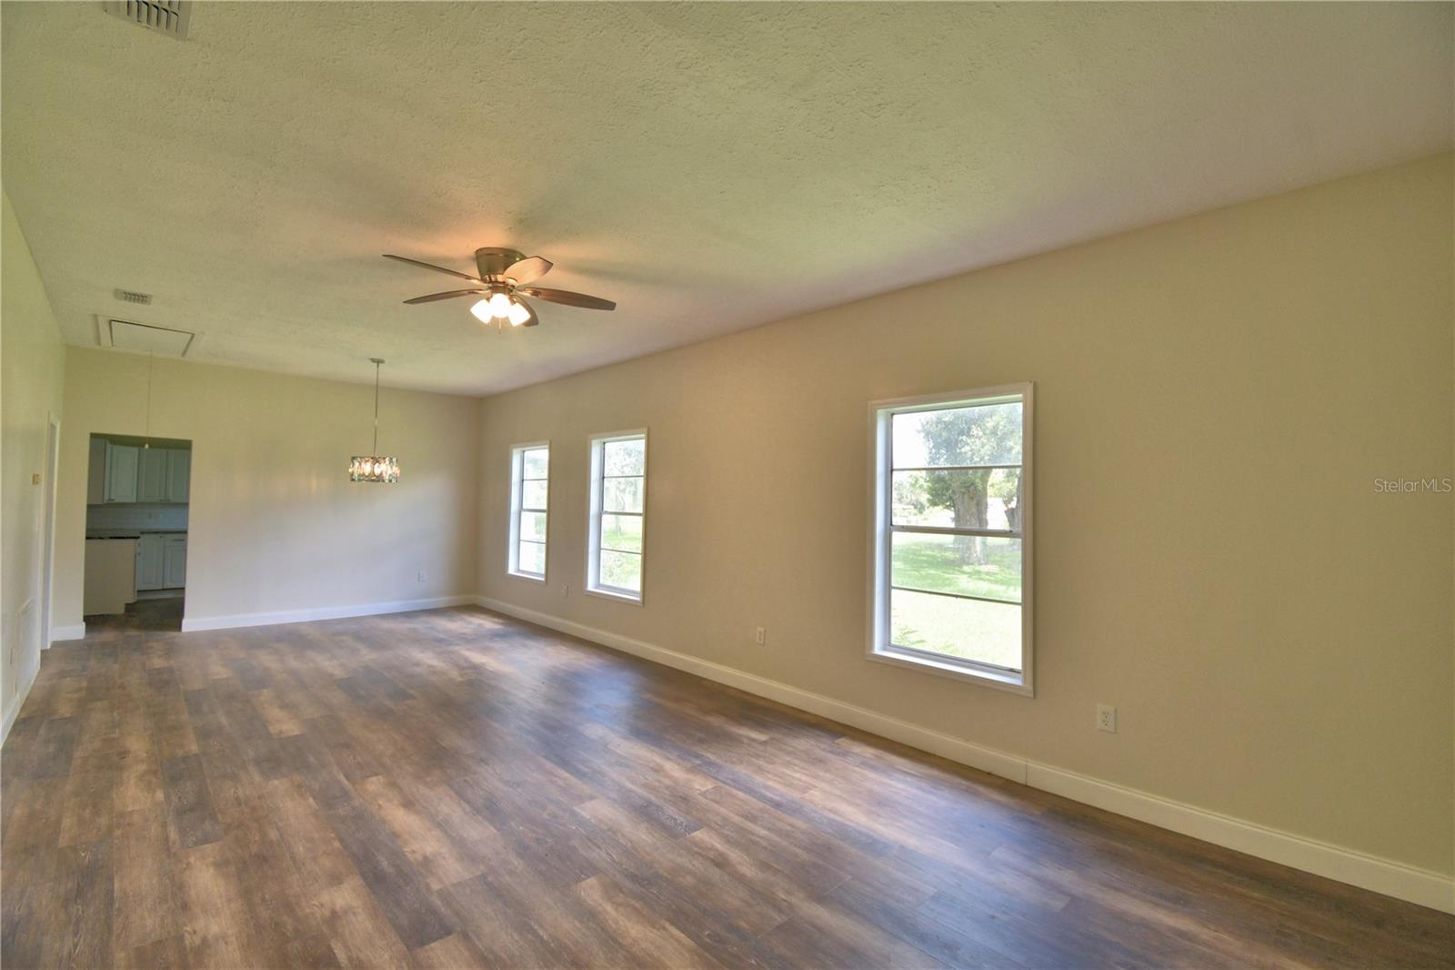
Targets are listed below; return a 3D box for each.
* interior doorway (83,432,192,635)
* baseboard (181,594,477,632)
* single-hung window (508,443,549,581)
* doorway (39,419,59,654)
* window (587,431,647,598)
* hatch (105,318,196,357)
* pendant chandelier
[{"bbox_3d":[-6.107,0.534,6.305,0.750,2.050,0.130,3,-2,-38],"label":"interior doorway"},{"bbox_3d":[-4.621,1.547,7.382,3.000,0.140,0.020,3,-2,-38],"label":"baseboard"},{"bbox_3d":[-2.419,0.322,7.485,0.980,1.660,0.130,-1,-2,45],"label":"single-hung window"},{"bbox_3d":[-6.038,0.485,5.313,1.020,2.080,0.130,-1,-2,45],"label":"doorway"},{"bbox_3d":[-1.108,0.311,6.177,0.990,1.670,0.130,-1,-2,45],"label":"window"},{"bbox_3d":[-5.408,-1.355,5.686,1.330,0.040,0.540,-1,-2,45],"label":"hatch"},{"bbox_3d":[-3.664,-0.660,6.331,0.460,1.270,0.460,-1,-2,45],"label":"pendant chandelier"}]

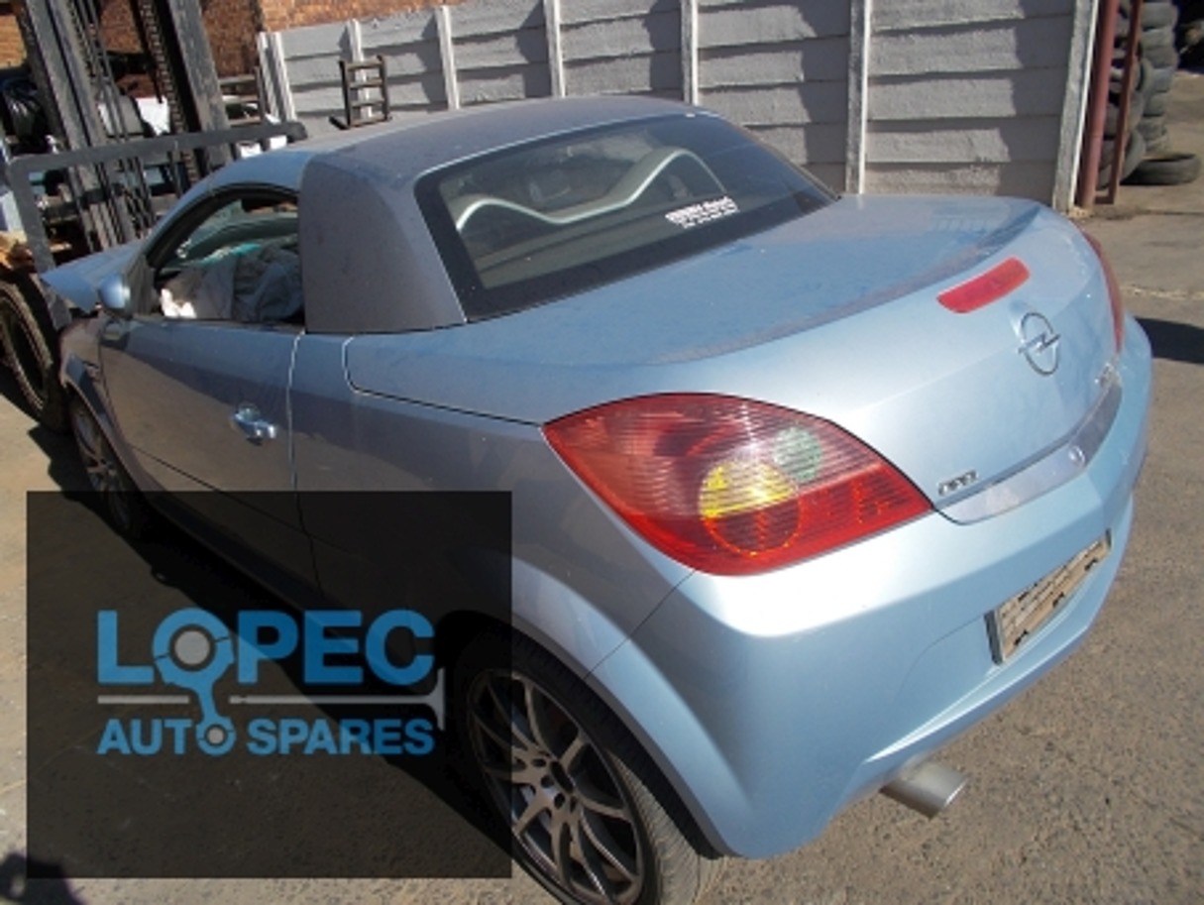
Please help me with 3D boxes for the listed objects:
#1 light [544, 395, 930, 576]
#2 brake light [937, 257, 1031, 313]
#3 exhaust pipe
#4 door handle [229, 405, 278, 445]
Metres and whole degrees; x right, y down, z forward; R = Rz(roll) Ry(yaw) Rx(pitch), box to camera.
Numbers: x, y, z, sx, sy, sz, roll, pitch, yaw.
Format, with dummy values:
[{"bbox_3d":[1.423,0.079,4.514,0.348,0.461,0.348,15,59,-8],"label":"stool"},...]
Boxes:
[{"bbox_3d":[0.212,0.027,1.254,0.563,0.237,0.172,-7,23,-6],"label":"light"},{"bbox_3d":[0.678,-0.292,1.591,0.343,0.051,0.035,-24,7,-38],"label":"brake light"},{"bbox_3d":[0.520,0.553,1.543,0.096,0.091,0.172,-24,29,-38],"label":"exhaust pipe"},{"bbox_3d":[-0.790,-0.065,2.040,0.051,0.066,0.197,-24,29,-38],"label":"door handle"}]

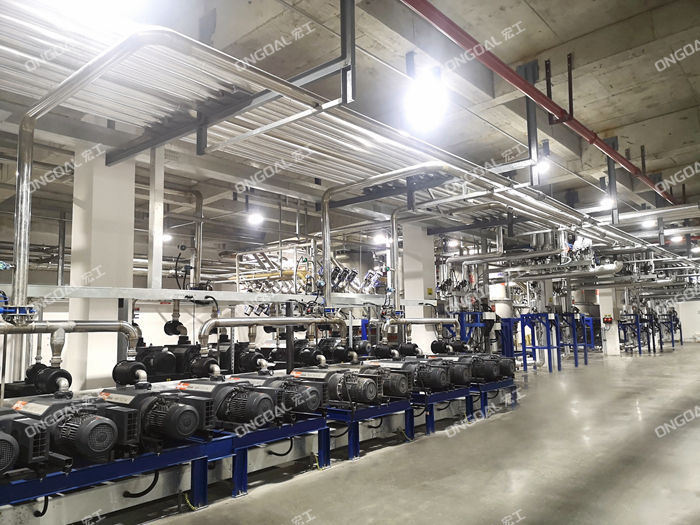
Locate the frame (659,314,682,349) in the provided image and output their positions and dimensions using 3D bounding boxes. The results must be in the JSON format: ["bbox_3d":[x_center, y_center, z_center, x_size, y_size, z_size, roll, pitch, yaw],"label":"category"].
[{"bbox_3d":[15.528,3.340,26.501,0.750,1.570,1.400,-7,-8,40],"label":"frame"}]

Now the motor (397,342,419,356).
[{"bbox_3d":[1.060,1.554,9.770,0.320,0.252,0.252,-7,-9,40],"label":"motor"}]

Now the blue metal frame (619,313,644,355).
[{"bbox_3d":[13.080,3.331,25.406,0.920,1.820,0.900,-7,-9,40],"label":"blue metal frame"}]

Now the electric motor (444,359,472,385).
[{"bbox_3d":[1.756,1.866,9.187,0.436,0.310,0.281,-7,-9,40],"label":"electric motor"}]

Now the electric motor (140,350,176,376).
[{"bbox_3d":[-2.437,1.287,6.969,0.436,0.310,0.281,-7,-9,40],"label":"electric motor"}]

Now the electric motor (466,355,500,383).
[{"bbox_3d":[2.388,1.898,9.866,0.530,0.380,0.320,-7,-9,40],"label":"electric motor"}]

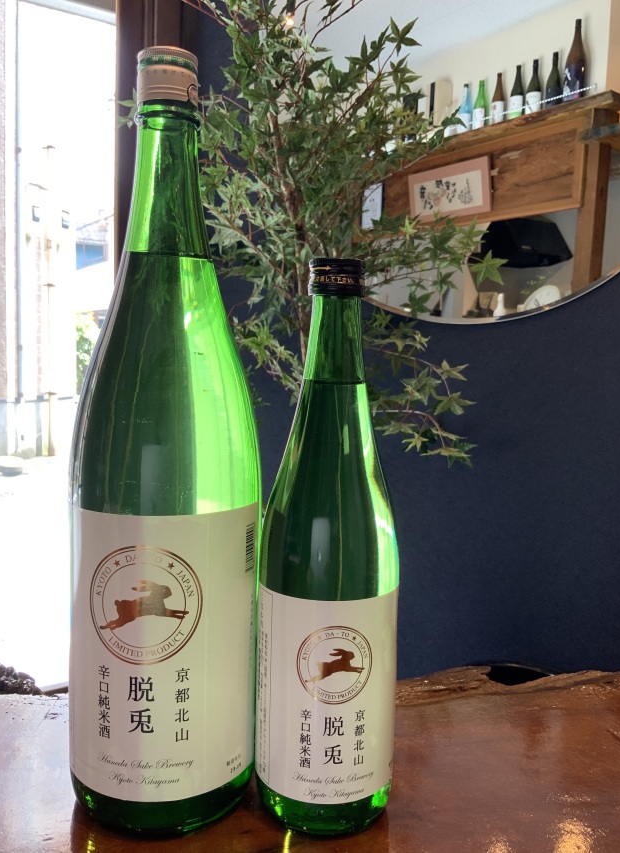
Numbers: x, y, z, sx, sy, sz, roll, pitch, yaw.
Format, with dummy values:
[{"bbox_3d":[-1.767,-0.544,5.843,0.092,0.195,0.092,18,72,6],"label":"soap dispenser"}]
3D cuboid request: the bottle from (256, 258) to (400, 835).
[{"bbox_3d":[0.011,0.061,0.392,0.077,0.298,0.077,1,6,-7],"label":"bottle"}]

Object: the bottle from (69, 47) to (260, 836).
[{"bbox_3d":[-0.079,0.007,0.396,0.104,0.402,0.104,2,5,2],"label":"bottle"}]

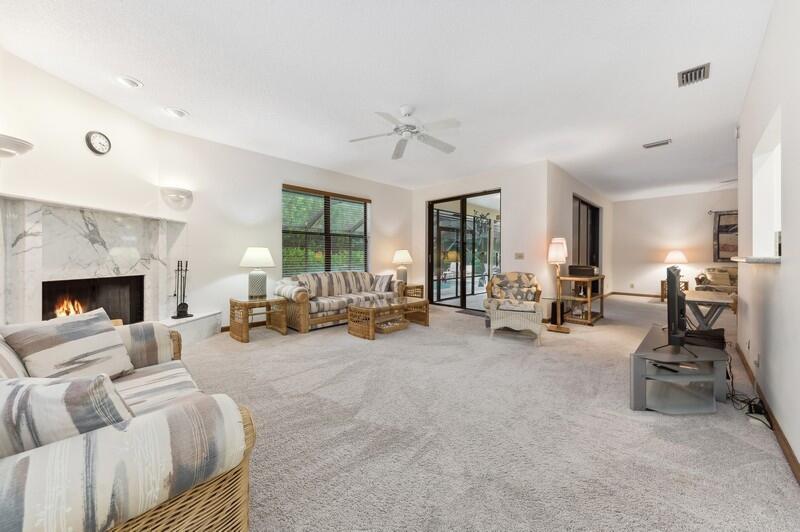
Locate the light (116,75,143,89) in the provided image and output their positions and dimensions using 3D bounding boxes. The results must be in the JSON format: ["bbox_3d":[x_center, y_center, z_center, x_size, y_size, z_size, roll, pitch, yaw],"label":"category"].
[{"bbox_3d":[-2.543,-1.711,2.515,0.200,0.040,0.200,-2,2,-42],"label":"light"}]

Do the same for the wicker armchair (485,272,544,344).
[{"bbox_3d":[1.610,0.540,3.779,0.740,0.880,0.780,1,2,25],"label":"wicker armchair"}]

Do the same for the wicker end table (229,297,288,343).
[{"bbox_3d":[-2.018,0.729,3.817,0.640,0.500,0.620,-2,2,-42],"label":"wicker end table"}]

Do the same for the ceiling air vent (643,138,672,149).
[{"bbox_3d":[3.761,-1.765,3.885,0.190,0.030,0.280,-2,2,-42],"label":"ceiling air vent"}]

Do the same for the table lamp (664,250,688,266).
[{"bbox_3d":[6.841,0.011,6.602,0.420,0.770,0.420,-1,2,-42],"label":"table lamp"}]

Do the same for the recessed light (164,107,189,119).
[{"bbox_3d":[-2.554,-1.747,3.058,0.210,0.035,0.210,-1,2,-42],"label":"recessed light"}]

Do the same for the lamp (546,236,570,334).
[{"bbox_3d":[2.378,0.268,3.964,0.340,1.380,0.280,-1,2,-42],"label":"lamp"}]

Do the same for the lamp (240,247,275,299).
[{"bbox_3d":[-1.986,0.108,3.732,0.440,0.730,0.440,-1,2,-42],"label":"lamp"}]

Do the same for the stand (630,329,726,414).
[{"bbox_3d":[2.267,0.827,2.142,1.220,0.410,0.480,-2,2,-42],"label":"stand"}]

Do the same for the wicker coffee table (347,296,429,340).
[{"bbox_3d":[-0.163,0.745,4.084,1.300,0.420,0.700,-1,2,-42],"label":"wicker coffee table"}]

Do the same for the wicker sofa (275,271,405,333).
[{"bbox_3d":[-0.970,0.526,4.705,2.100,0.830,0.930,-1,2,-42],"label":"wicker sofa"}]

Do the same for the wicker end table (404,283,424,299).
[{"bbox_3d":[0.104,0.667,5.733,0.640,0.500,0.620,-2,2,-42],"label":"wicker end table"}]

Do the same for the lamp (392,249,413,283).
[{"bbox_3d":[0.053,0.032,5.748,0.450,0.770,0.450,0,2,0],"label":"lamp"}]

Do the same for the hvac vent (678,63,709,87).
[{"bbox_3d":[2.699,-1.737,2.446,0.295,0.020,0.195,-1,2,-42],"label":"hvac vent"}]

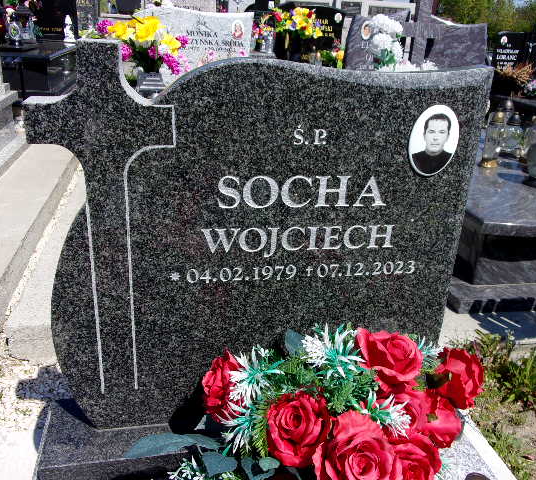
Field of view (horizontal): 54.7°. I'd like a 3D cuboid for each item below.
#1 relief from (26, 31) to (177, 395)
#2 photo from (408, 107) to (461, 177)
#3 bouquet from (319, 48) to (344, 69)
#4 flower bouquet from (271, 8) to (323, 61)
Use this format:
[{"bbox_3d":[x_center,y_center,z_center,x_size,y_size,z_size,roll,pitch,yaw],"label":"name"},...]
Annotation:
[{"bbox_3d":[-0.281,-0.014,0.935,0.230,0.651,0.075,-2,23,-12],"label":"relief"},{"bbox_3d":[0.306,-0.180,0.946,0.097,0.130,0.010,-2,23,-12],"label":"photo"},{"bbox_3d":[0.630,-1.792,5.140,0.230,0.200,0.200,-2,23,-12],"label":"bouquet"},{"bbox_3d":[0.284,-1.970,4.987,0.430,0.500,0.330,-2,23,-12],"label":"flower bouquet"}]

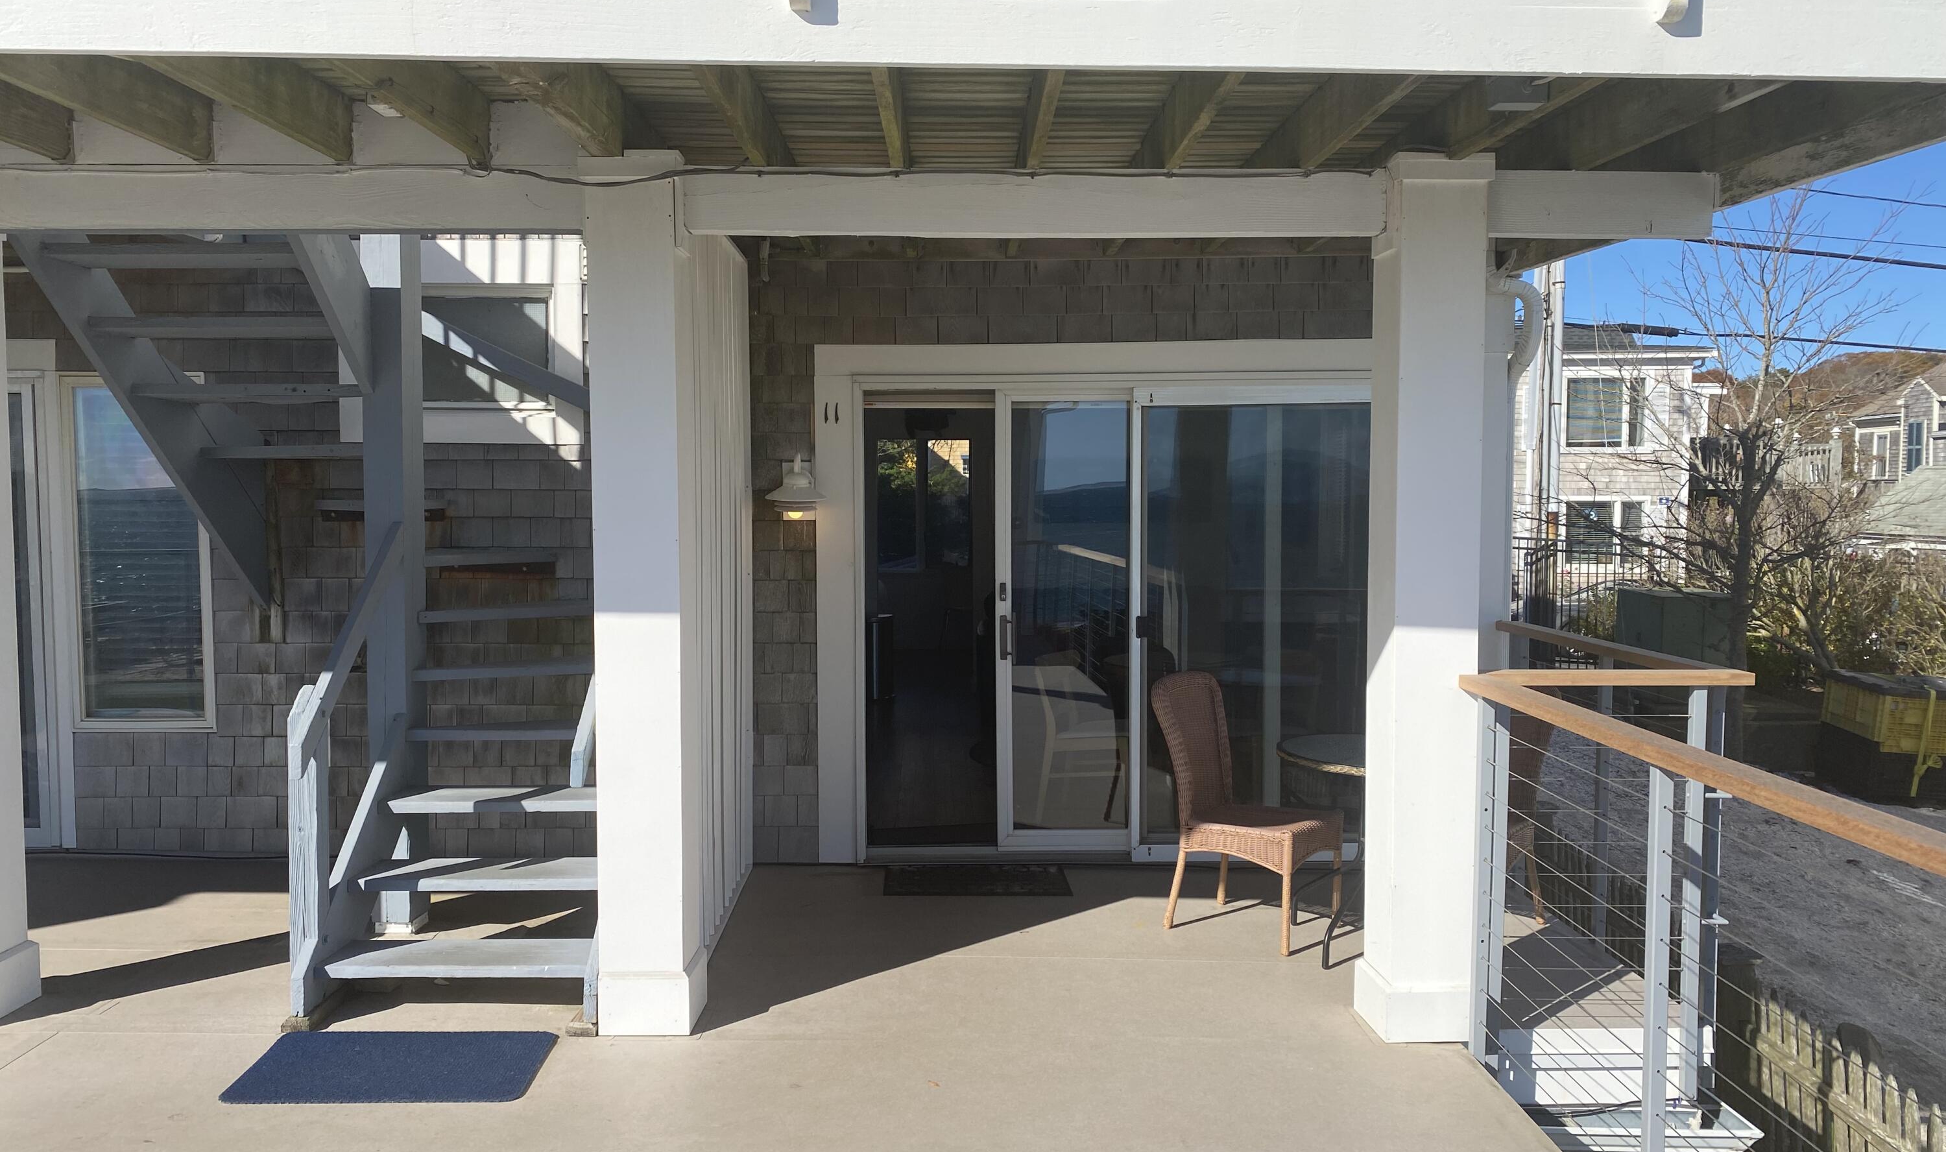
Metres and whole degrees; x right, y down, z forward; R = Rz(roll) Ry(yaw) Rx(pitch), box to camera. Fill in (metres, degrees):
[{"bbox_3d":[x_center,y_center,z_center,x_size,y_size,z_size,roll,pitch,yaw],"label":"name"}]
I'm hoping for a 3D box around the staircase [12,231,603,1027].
[{"bbox_3d":[-2.011,-0.011,5.132,1.798,2.586,1.919,0,3,-1],"label":"staircase"}]

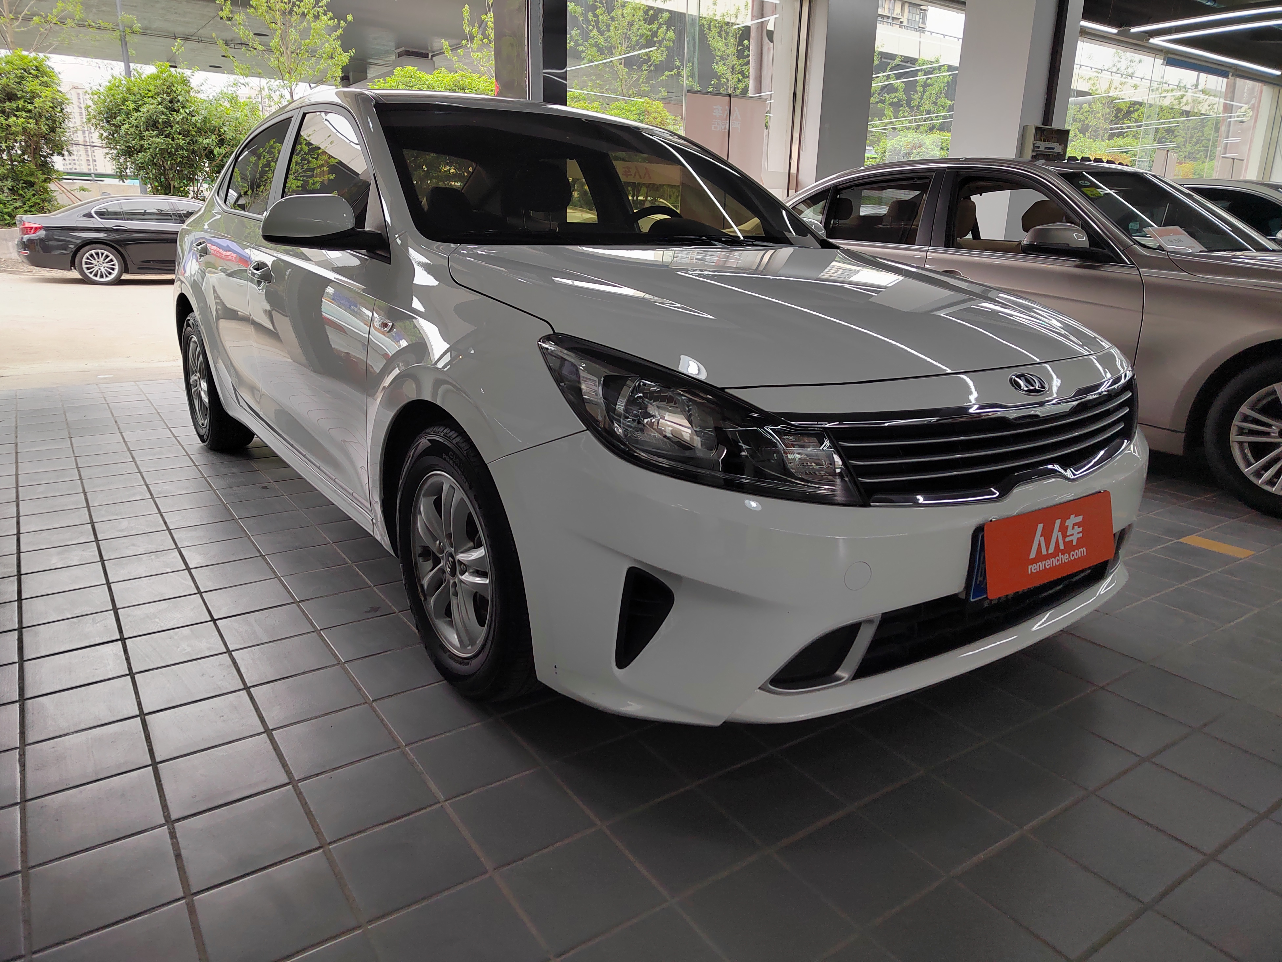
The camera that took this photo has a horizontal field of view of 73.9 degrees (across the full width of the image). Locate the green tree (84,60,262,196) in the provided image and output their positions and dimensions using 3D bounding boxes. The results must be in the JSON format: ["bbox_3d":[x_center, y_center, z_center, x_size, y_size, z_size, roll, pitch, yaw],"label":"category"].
[{"bbox_3d":[-9.539,-6.869,17.466,3.300,3.150,2.800,-10,20,-34],"label":"green tree"}]

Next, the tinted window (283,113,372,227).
[{"bbox_3d":[-0.861,-0.882,2.363,0.050,0.375,0.860,16,3,-41],"label":"tinted window"}]

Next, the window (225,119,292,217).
[{"bbox_3d":[-1.323,-1.082,2.959,0.050,0.345,0.620,17,3,-38],"label":"window"}]

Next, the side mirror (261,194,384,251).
[{"bbox_3d":[-0.732,-0.592,1.966,0.260,0.135,0.150,-11,21,-36],"label":"side mirror"}]

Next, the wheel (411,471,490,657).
[{"bbox_3d":[-0.352,0.167,1.825,0.155,0.395,0.395,-10,20,-36],"label":"wheel"}]

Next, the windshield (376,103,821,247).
[{"bbox_3d":[-0.085,-0.878,2.497,1.370,0.140,0.815,-10,51,-36],"label":"windshield"}]

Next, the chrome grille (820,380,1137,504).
[{"bbox_3d":[0.723,-0.075,1.614,1.050,0.175,0.135,-11,21,-36],"label":"chrome grille"}]

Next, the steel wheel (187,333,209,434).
[{"bbox_3d":[-1.890,-0.443,3.792,0.160,0.400,0.400,-10,20,-36],"label":"steel wheel"}]

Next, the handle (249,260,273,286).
[{"bbox_3d":[-1.153,-0.629,2.574,0.050,0.065,0.200,-11,21,-36],"label":"handle"}]

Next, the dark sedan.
[{"bbox_3d":[-8.151,-4.340,15.251,5.000,1.480,1.860,-10,20,-34],"label":"dark sedan"}]

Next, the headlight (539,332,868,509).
[{"bbox_3d":[0.085,-0.103,1.432,0.401,0.237,0.460,-6,18,-26],"label":"headlight"}]

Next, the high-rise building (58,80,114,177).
[{"bbox_3d":[-357.937,-222.134,550.000,36.000,76.000,22.000,-9,19,-30],"label":"high-rise building"}]

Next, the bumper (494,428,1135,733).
[{"bbox_3d":[0.567,0.054,1.824,1.680,0.510,0.620,-10,20,-36],"label":"bumper"}]

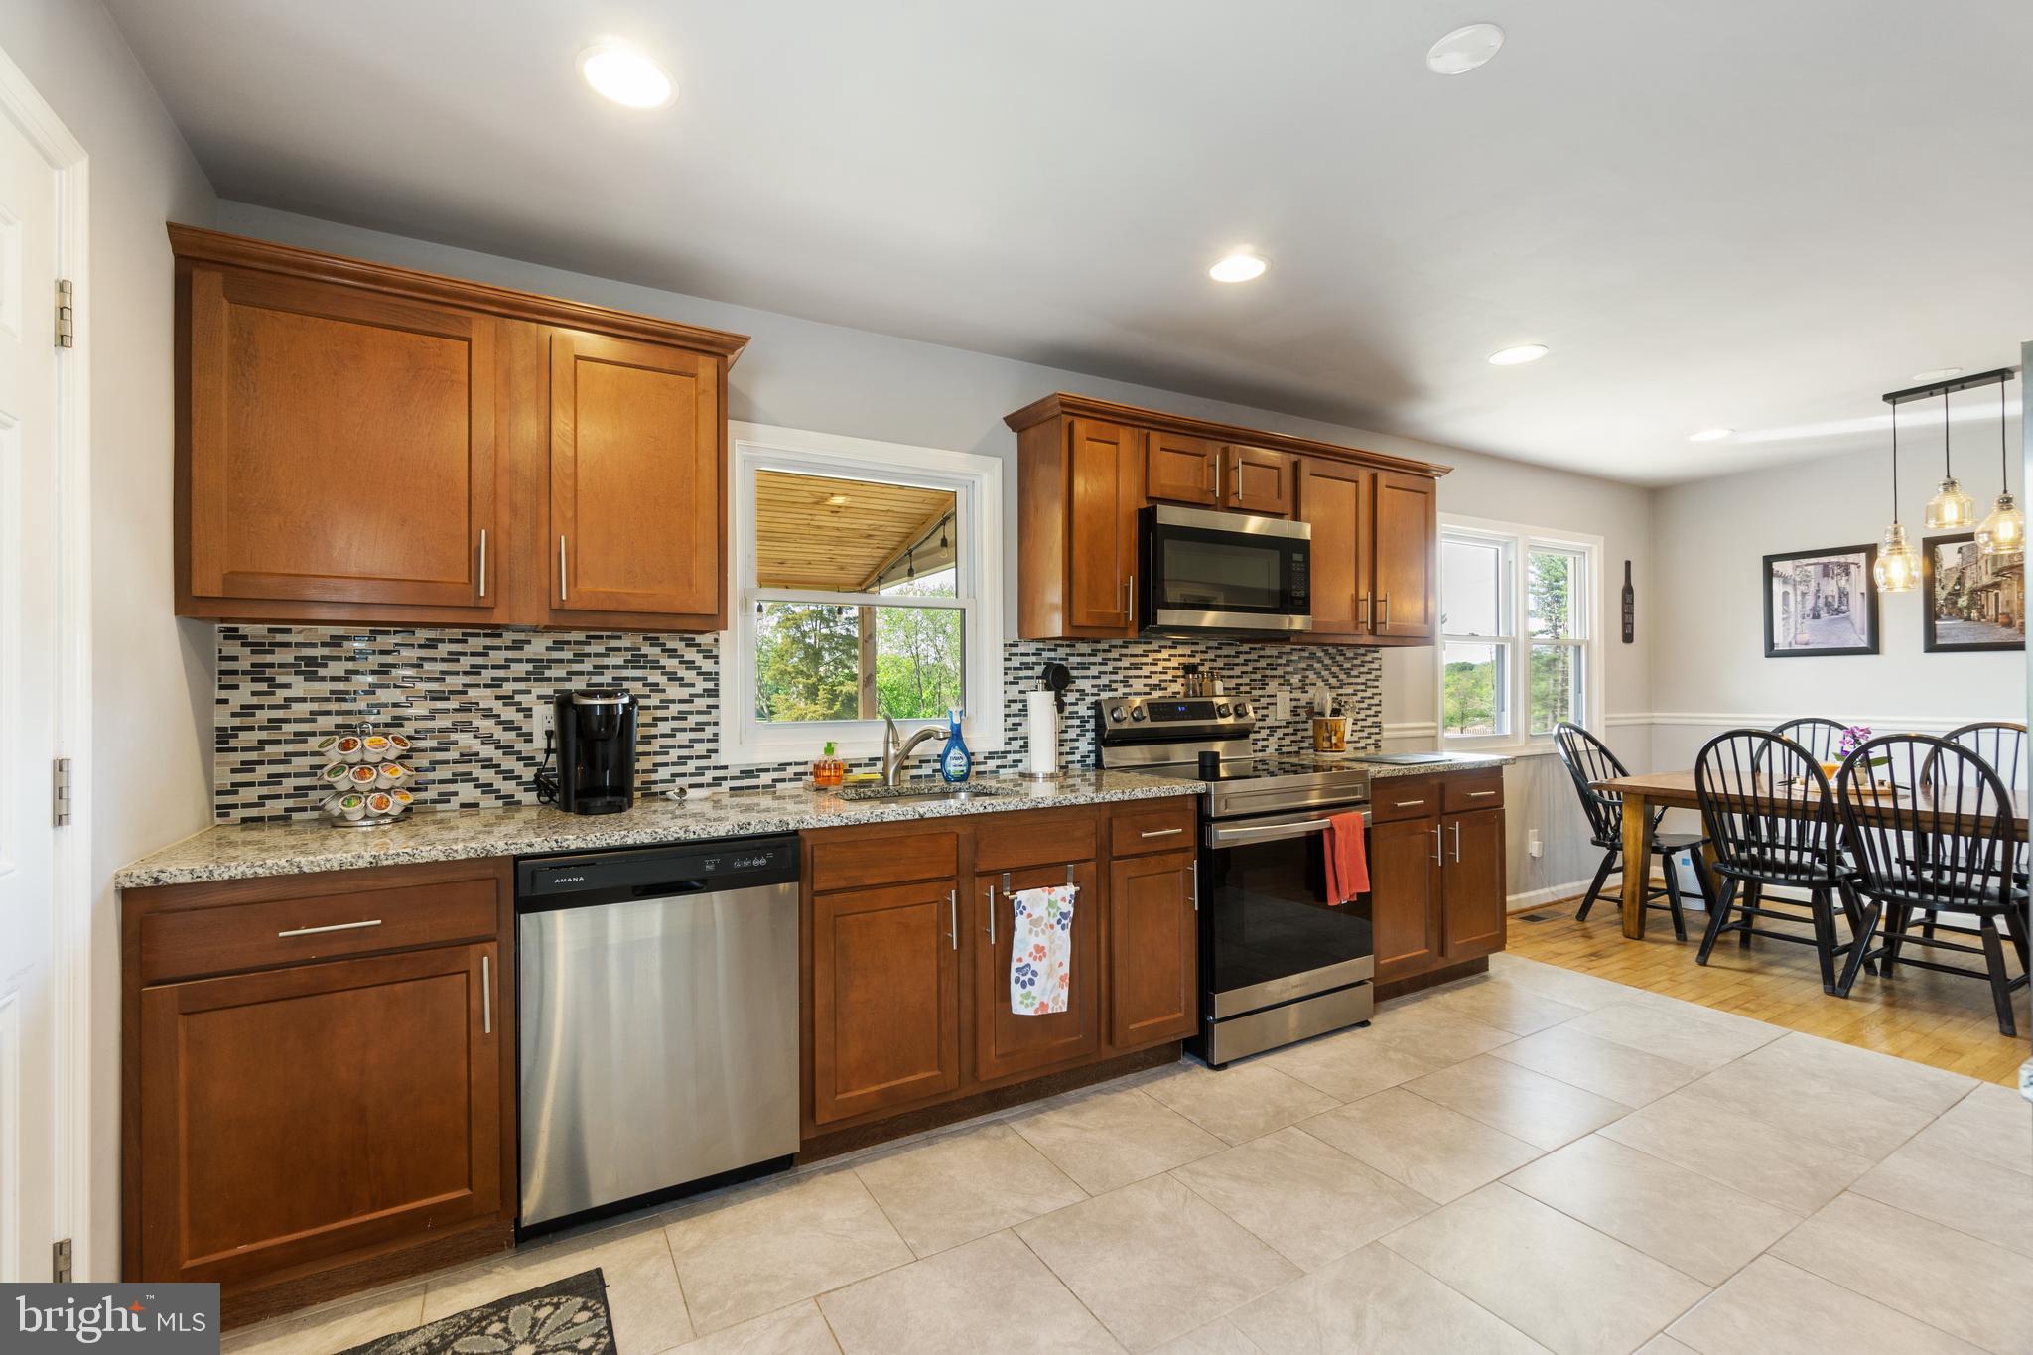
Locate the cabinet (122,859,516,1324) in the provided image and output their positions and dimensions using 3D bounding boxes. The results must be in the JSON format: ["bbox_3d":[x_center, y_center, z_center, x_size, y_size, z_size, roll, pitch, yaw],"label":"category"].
[{"bbox_3d":[-1.479,0.825,1.914,0.602,0.876,0.625,0,-1,-30],"label":"cabinet"}]

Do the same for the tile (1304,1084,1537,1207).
[{"bbox_3d":[1.086,1.258,2.305,0.451,0.012,0.446,0,-1,-30],"label":"tile"}]

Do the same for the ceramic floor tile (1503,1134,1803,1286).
[{"bbox_3d":[1.518,1.265,2.044,0.456,0.012,0.452,0,-1,-30],"label":"ceramic floor tile"}]

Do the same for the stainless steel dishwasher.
[{"bbox_3d":[-0.937,0.813,2.195,0.603,0.836,0.600,0,-1,-29],"label":"stainless steel dishwasher"}]

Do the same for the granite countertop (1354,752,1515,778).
[{"bbox_3d":[1.548,0.375,3.653,0.940,0.035,0.650,0,-1,-30],"label":"granite countertop"}]

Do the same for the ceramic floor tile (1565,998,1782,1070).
[{"bbox_3d":[2.306,1.258,2.999,0.547,0.012,0.446,0,-1,-30],"label":"ceramic floor tile"}]

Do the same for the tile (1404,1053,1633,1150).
[{"bbox_3d":[1.472,1.253,2.512,0.446,0.010,0.446,0,-1,-29],"label":"tile"}]

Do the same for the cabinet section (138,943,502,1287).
[{"bbox_3d":[-1.322,0.838,1.645,0.545,0.568,0.025,0,-1,-30],"label":"cabinet section"}]

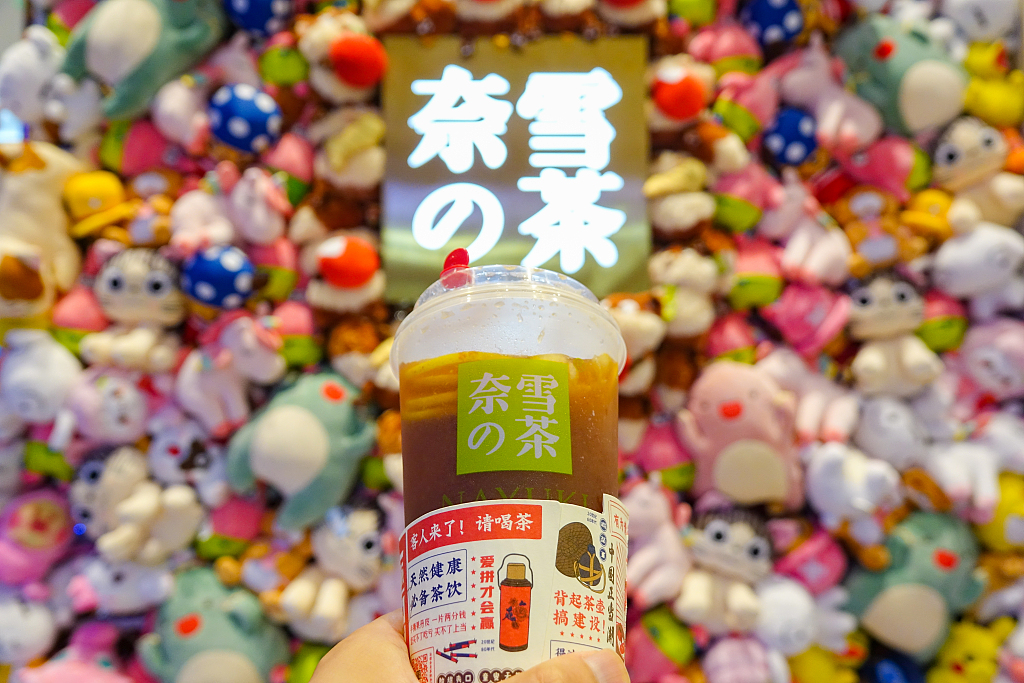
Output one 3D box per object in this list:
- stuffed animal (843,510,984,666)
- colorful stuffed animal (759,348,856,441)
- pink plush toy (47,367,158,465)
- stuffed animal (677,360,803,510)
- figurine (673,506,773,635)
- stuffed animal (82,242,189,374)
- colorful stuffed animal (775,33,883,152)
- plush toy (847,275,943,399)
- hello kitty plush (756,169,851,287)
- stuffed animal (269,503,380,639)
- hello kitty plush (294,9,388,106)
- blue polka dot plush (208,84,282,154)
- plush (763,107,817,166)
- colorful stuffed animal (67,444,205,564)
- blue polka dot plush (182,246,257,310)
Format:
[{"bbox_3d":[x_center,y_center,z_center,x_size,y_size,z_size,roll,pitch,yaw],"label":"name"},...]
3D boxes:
[{"bbox_3d":[0.649,0.394,1.339,0.185,0.220,0.130,13,-5,-11],"label":"stuffed animal"},{"bbox_3d":[0.509,0.092,1.440,0.150,0.170,0.180,-21,0,25],"label":"colorful stuffed animal"},{"bbox_3d":[-0.675,0.117,1.364,0.155,0.140,0.130,-10,2,6],"label":"pink plush toy"},{"bbox_3d":[0.362,0.150,1.342,0.195,0.240,0.135,-3,-5,6],"label":"stuffed animal"},{"bbox_3d":[0.362,0.394,1.420,0.160,0.215,0.160,12,0,-7],"label":"figurine"},{"bbox_3d":[-0.641,-0.058,1.400,0.175,0.215,0.170,3,0,-3],"label":"stuffed animal"},{"bbox_3d":[0.534,-0.410,1.382,0.145,0.170,0.090,15,-7,-30],"label":"colorful stuffed animal"},{"bbox_3d":[0.626,-0.004,1.360,0.142,0.197,0.118,-2,-5,2],"label":"plush toy"},{"bbox_3d":[0.486,-0.184,1.370,0.090,0.175,0.150,4,-8,41],"label":"hello kitty plush"},{"bbox_3d":[-0.314,0.398,1.420,0.165,0.220,0.170,18,0,-19],"label":"stuffed animal"},{"bbox_3d":[-0.297,-0.492,1.430,0.155,0.165,0.150,-9,0,-20],"label":"hello kitty plush"},{"bbox_3d":[-0.443,-0.368,1.380,0.112,0.105,0.108,6,12,0],"label":"blue polka dot plush"},{"bbox_3d":[0.486,-0.358,1.440,0.112,0.108,0.110,0,0,0],"label":"plush"},{"bbox_3d":[-0.610,0.263,1.346,0.192,0.155,0.125,14,4,15],"label":"colorful stuffed animal"},{"bbox_3d":[-0.496,-0.107,1.400,0.125,0.112,0.120,0,0,0],"label":"blue polka dot plush"}]

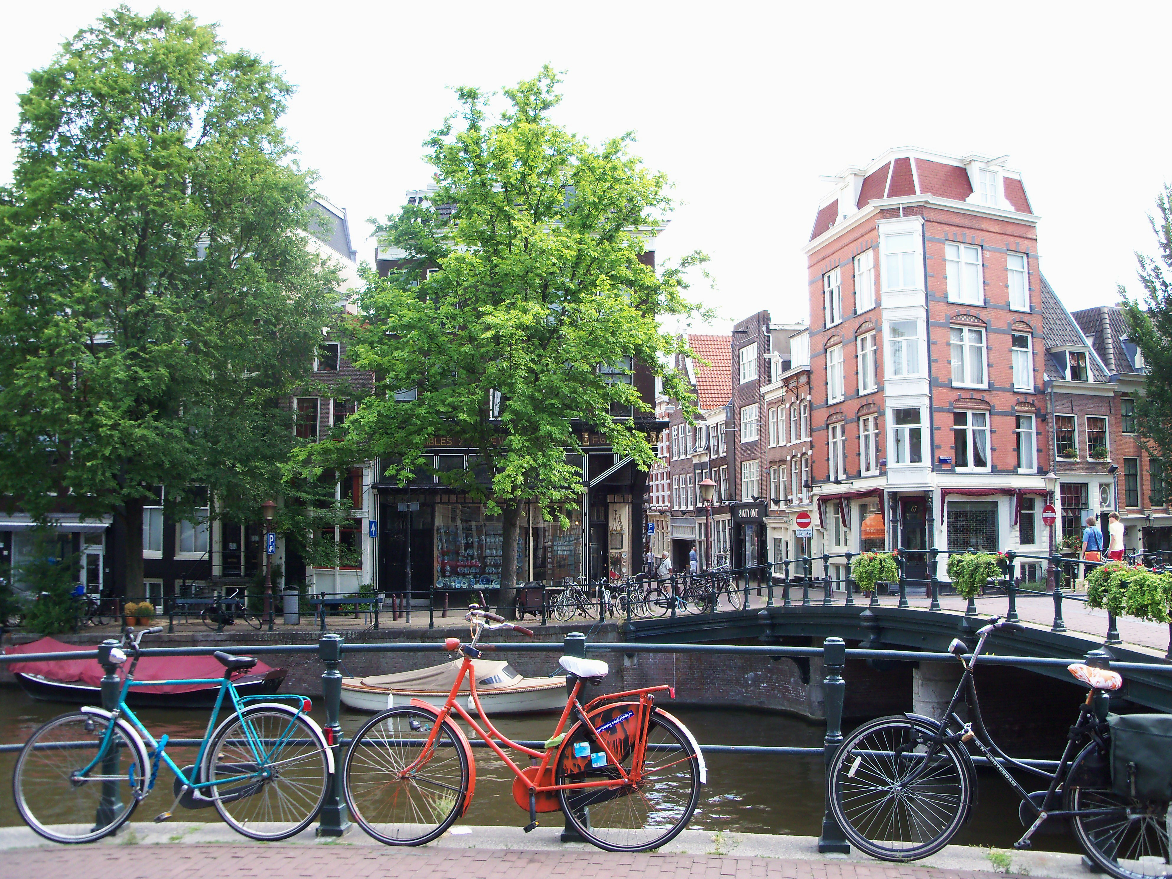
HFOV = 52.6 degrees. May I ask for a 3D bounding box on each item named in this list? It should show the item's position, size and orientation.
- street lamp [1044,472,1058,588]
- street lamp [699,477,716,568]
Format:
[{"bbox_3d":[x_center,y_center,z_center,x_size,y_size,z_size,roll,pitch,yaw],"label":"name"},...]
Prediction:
[{"bbox_3d":[14.208,2.870,36.355,0.500,3.700,0.500,0,-5,0],"label":"street lamp"},{"bbox_3d":[3.441,2.916,33.654,0.500,3.680,0.500,0,-5,0],"label":"street lamp"}]

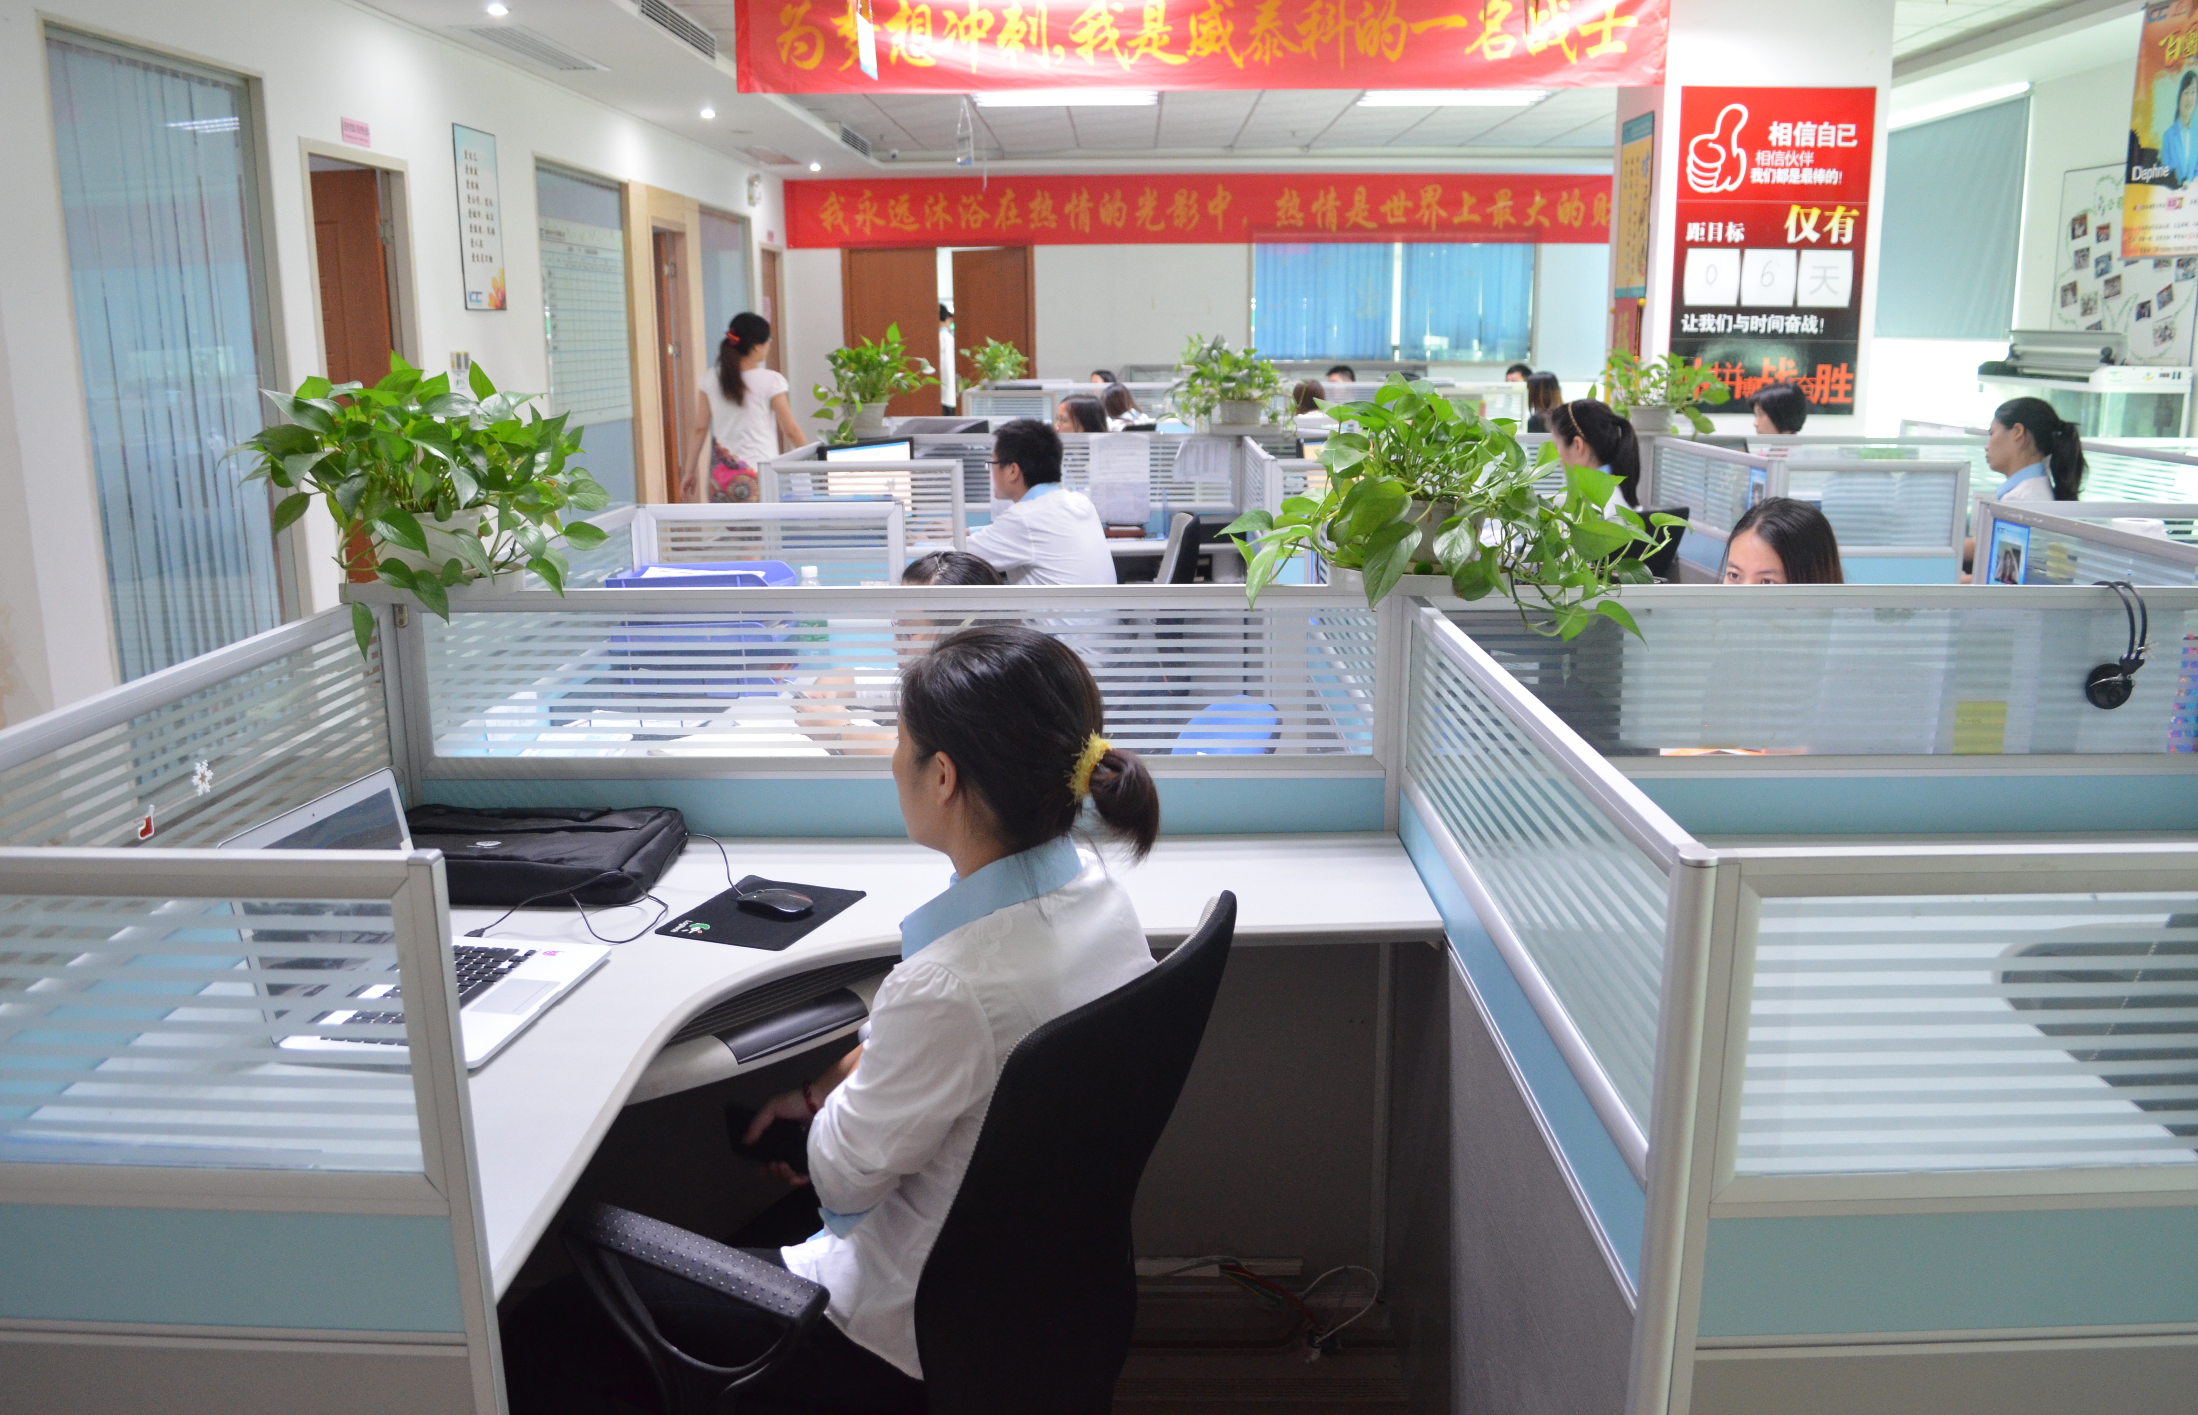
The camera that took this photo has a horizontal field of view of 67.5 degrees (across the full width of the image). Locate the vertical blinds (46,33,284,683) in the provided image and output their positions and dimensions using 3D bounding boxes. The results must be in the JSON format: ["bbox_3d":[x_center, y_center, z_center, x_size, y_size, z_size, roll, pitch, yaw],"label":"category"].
[{"bbox_3d":[-2.617,-0.797,4.820,0.080,2.020,1.000,0,13,1],"label":"vertical blinds"}]

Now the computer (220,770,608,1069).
[{"bbox_3d":[-0.730,0.222,1.799,0.269,0.234,0.315,2,13,9],"label":"computer"}]

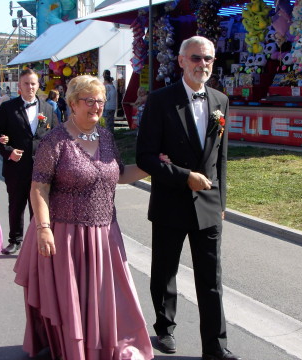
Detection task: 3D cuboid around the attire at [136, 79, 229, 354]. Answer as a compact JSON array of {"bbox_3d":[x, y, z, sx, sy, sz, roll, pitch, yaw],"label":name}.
[{"bbox_3d":[0.185,0.193,3.923,0.560,1.541,0.420,-4,8,-30],"label":"attire"}]

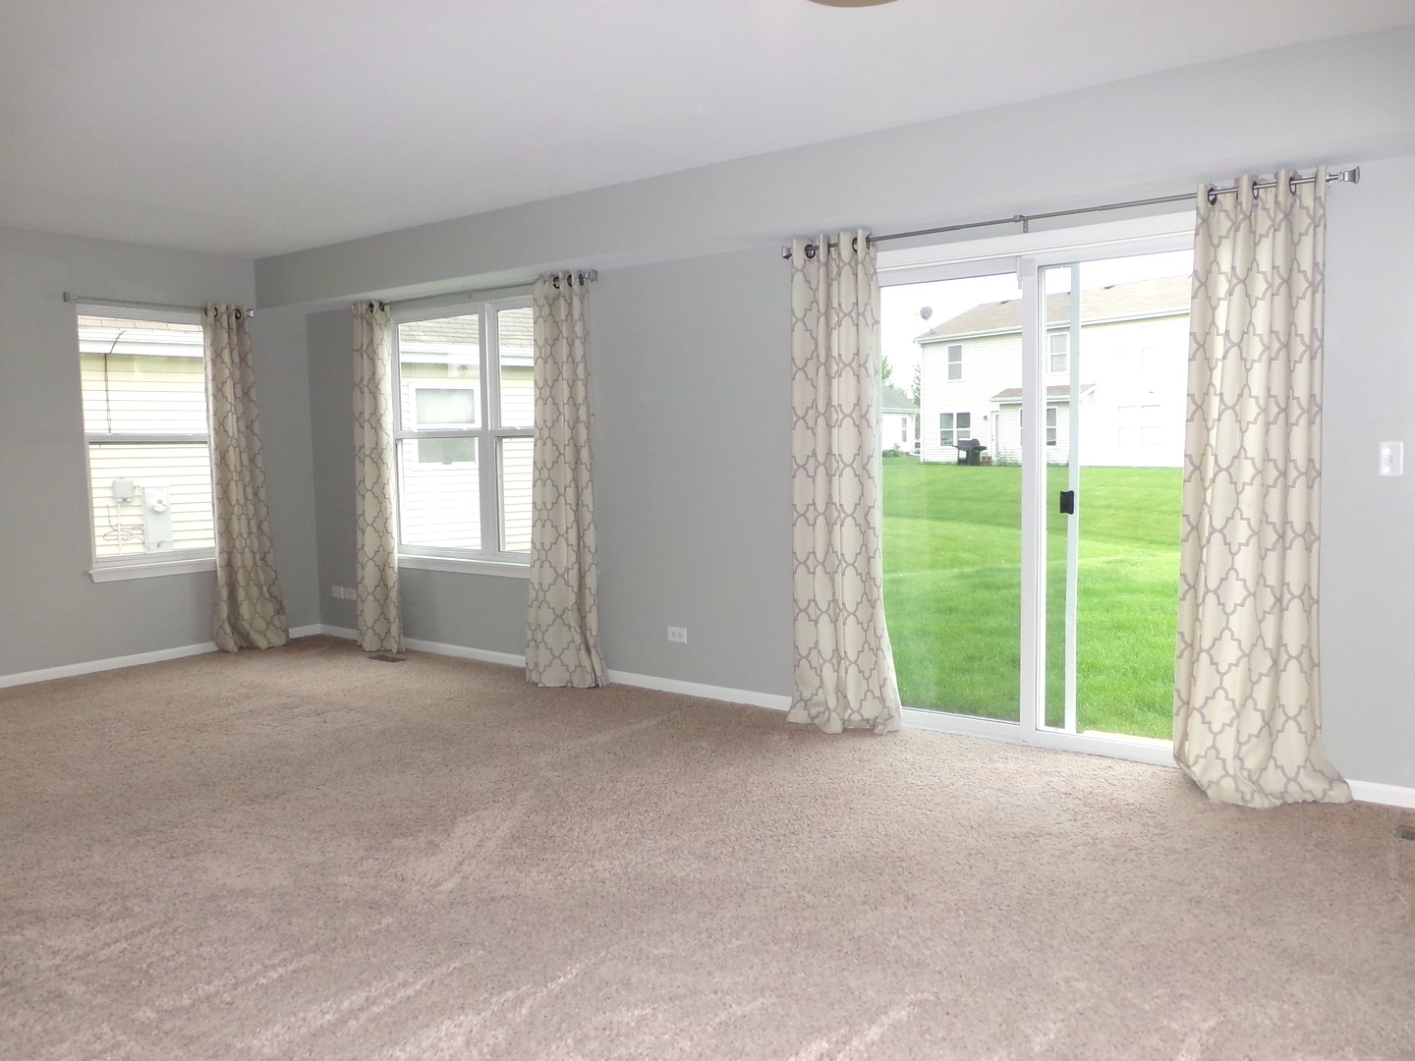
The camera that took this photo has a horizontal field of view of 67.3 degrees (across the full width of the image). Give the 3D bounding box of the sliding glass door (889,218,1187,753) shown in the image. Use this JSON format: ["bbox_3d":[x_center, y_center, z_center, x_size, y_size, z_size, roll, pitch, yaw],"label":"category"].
[{"bbox_3d":[1.316,-0.113,4.295,1.790,1.990,0.100,3,6,36],"label":"sliding glass door"}]

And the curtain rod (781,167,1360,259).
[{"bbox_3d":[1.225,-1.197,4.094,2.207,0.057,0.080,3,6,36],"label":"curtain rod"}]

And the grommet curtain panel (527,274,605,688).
[{"bbox_3d":[-0.745,-0.258,5.579,0.440,2.136,0.190,3,6,36],"label":"grommet curtain panel"}]

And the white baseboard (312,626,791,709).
[{"bbox_3d":[-1.084,0.746,6.069,3.855,0.065,0.016,3,6,36],"label":"white baseboard"}]

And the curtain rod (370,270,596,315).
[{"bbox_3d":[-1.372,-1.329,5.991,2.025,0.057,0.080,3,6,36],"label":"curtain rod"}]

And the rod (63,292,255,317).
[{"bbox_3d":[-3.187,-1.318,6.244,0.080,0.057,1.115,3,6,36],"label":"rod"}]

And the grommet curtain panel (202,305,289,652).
[{"bbox_3d":[-2.901,-0.313,6.652,0.160,2.138,0.390,3,6,36],"label":"grommet curtain panel"}]

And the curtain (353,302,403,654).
[{"bbox_3d":[-2.040,-0.318,6.550,0.380,2.138,0.150,3,6,36],"label":"curtain"}]

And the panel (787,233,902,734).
[{"bbox_3d":[0.575,-0.201,4.614,0.510,2.136,0.190,3,6,36],"label":"panel"}]

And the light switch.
[{"bbox_3d":[2.264,-0.234,3.518,0.071,0.114,0.012,3,6,36],"label":"light switch"}]

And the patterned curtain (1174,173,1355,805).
[{"bbox_3d":[1.903,-0.141,3.625,0.525,2.136,0.220,3,6,36],"label":"patterned curtain"}]

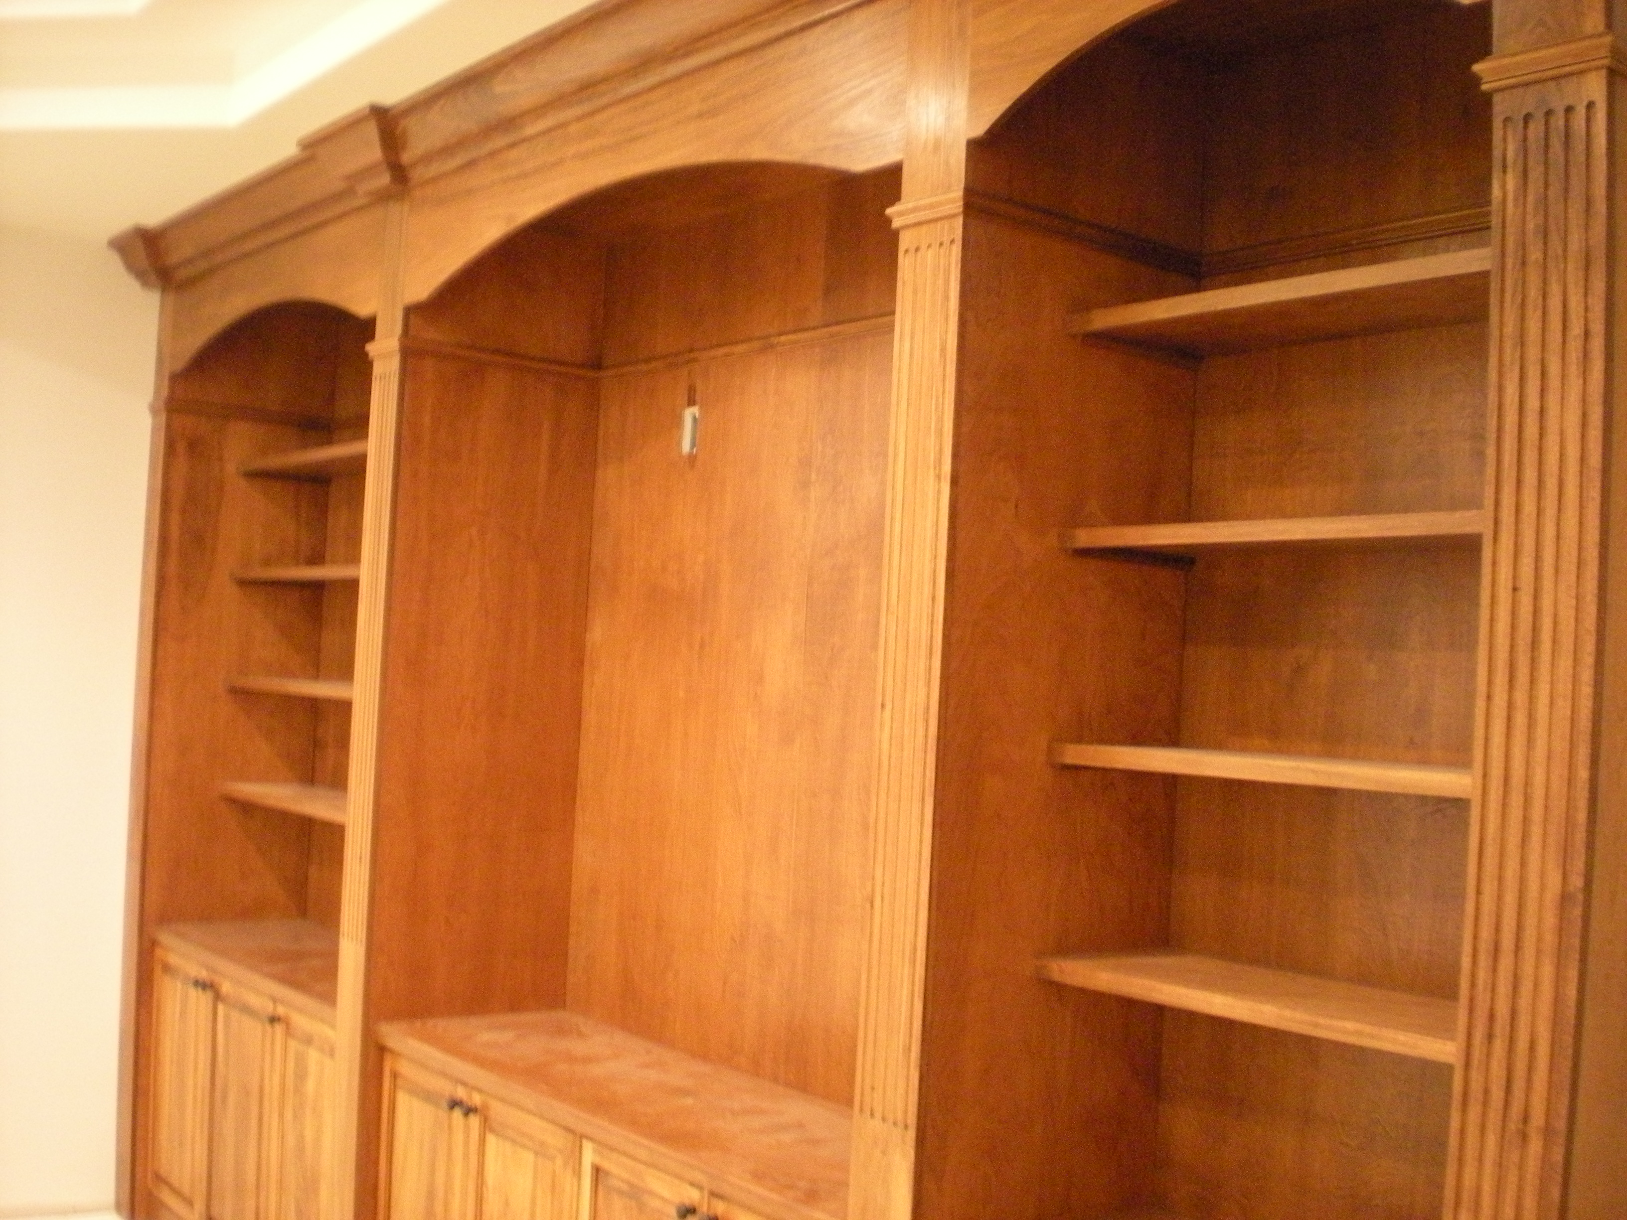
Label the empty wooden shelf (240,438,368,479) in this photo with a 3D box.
[{"bbox_3d":[-1.143,-0.415,4.823,0.282,0.027,1.375,5,-3,-39],"label":"empty wooden shelf"}]

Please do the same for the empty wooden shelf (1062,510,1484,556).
[{"bbox_3d":[0.743,-0.097,2.460,0.277,0.025,0.810,5,-3,-39],"label":"empty wooden shelf"}]

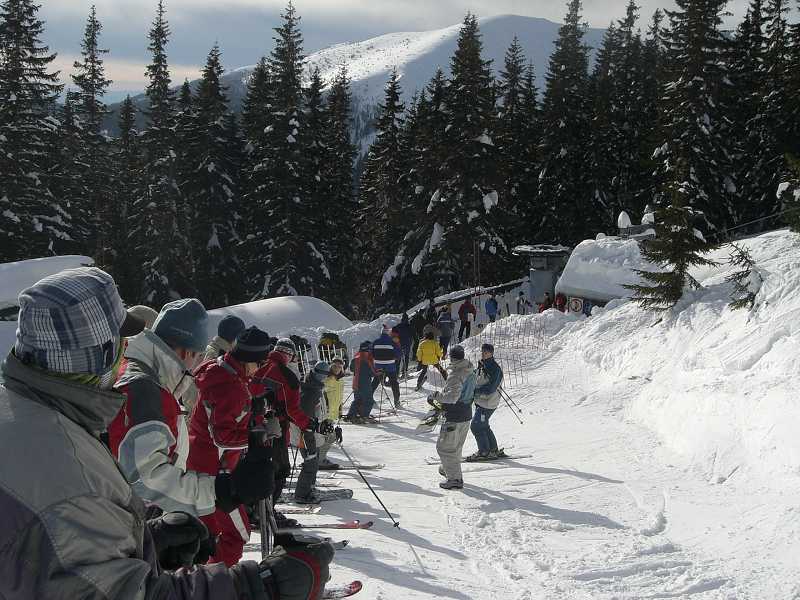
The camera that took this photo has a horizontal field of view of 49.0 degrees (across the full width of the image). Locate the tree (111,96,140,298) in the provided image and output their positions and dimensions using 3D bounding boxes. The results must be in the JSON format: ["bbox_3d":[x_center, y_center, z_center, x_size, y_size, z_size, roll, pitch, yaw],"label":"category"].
[{"bbox_3d":[-15.630,-5.390,50.000,2.400,12.390,2.400,0,0,0],"label":"tree"}]

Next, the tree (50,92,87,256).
[{"bbox_3d":[-18.870,-5.390,50.000,2.600,12.390,2.600,0,0,0],"label":"tree"}]

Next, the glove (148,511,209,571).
[{"bbox_3d":[-0.555,0.605,2.200,0.180,0.150,0.130,0,0,-30],"label":"glove"}]

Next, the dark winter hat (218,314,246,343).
[{"bbox_3d":[-1.259,0.222,6.600,0.220,0.200,0.200,6,-4,-37],"label":"dark winter hat"}]

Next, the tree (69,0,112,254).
[{"bbox_3d":[-15.810,-7.070,45.000,3.000,16.140,3.000,0,0,0],"label":"tree"}]

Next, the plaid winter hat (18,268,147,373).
[{"bbox_3d":[-0.701,0.045,1.920,0.280,0.220,0.200,4,-2,-38],"label":"plaid winter hat"}]

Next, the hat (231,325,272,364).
[{"bbox_3d":[-0.896,0.275,5.300,0.230,0.200,0.200,14,-7,-30],"label":"hat"}]

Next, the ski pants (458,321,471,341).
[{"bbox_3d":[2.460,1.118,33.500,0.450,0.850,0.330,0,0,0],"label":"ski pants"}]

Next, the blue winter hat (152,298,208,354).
[{"bbox_3d":[-0.875,0.106,3.500,0.230,0.200,0.200,19,-12,-37],"label":"blue winter hat"}]

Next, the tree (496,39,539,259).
[{"bbox_3d":[6.690,-6.940,50.000,3.000,15.890,3.000,0,0,0],"label":"tree"}]

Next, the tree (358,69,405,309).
[{"bbox_3d":[-0.950,-5.530,45.000,2.800,12.660,2.800,0,0,0],"label":"tree"}]

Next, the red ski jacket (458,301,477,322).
[{"bbox_3d":[2.575,0.439,33.500,0.650,0.820,0.360,0,0,0],"label":"red ski jacket"}]

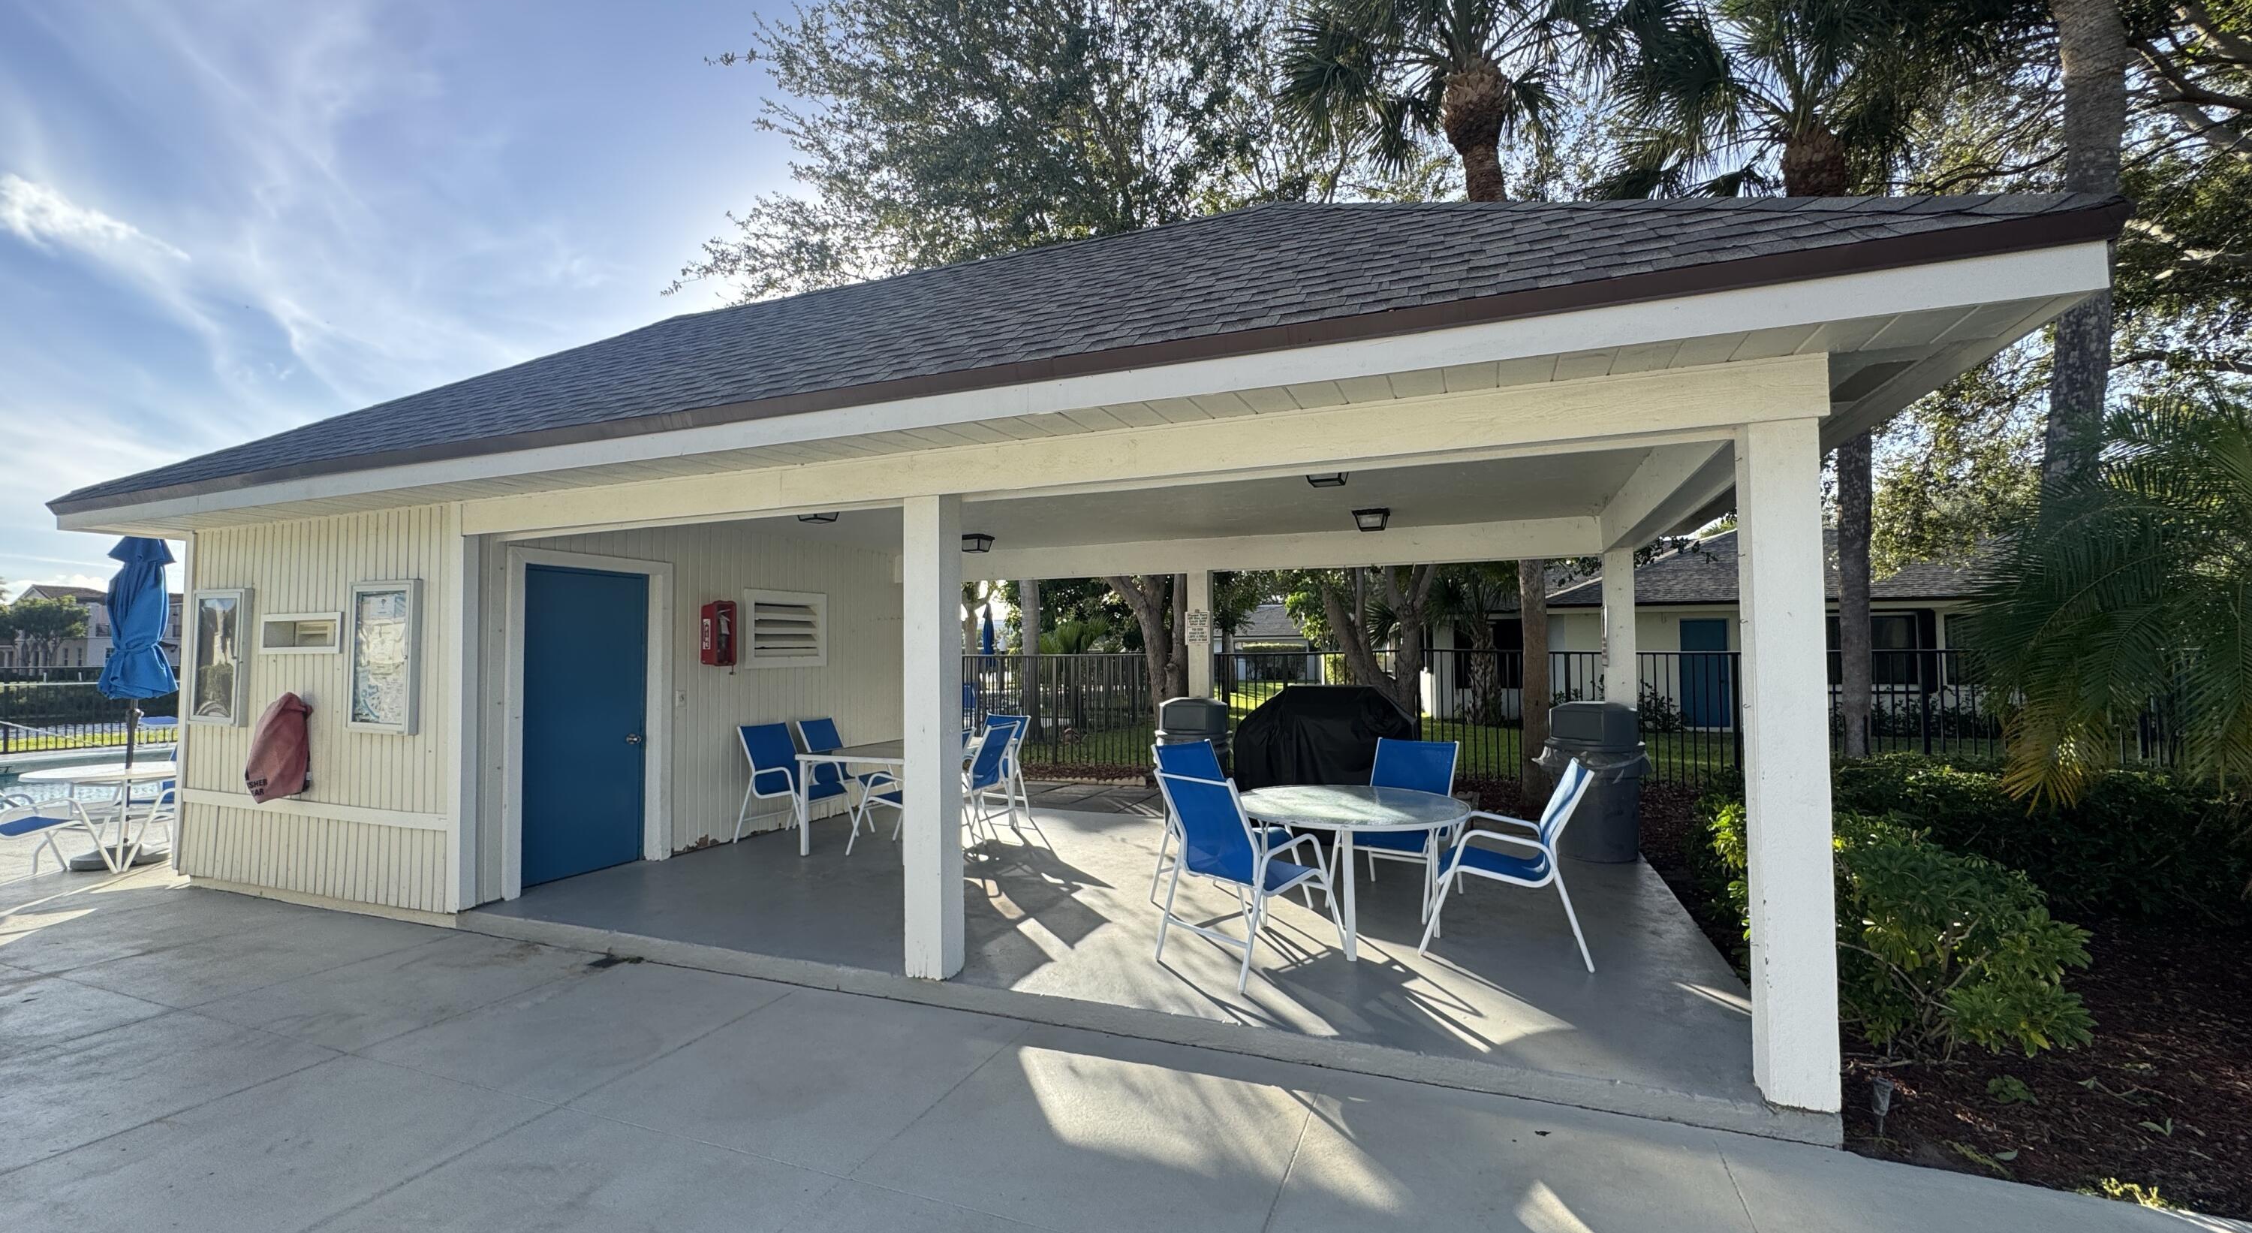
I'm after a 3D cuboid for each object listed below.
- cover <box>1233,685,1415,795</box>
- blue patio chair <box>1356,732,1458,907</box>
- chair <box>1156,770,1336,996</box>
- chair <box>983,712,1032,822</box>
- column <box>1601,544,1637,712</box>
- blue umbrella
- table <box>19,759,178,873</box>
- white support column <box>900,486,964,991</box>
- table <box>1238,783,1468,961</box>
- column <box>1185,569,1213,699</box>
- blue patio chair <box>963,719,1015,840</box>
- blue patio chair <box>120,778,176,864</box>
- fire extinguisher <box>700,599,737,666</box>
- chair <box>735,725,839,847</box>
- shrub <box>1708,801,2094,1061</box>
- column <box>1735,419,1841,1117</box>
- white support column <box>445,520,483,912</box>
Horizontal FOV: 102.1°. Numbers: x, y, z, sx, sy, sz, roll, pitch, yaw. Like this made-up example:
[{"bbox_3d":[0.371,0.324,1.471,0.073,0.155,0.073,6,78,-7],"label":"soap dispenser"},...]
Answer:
[{"bbox_3d":[1.569,1.143,7.163,1.330,1.180,0.660,-1,-3,22],"label":"cover"},{"bbox_3d":[1.570,1.194,5.274,0.570,0.890,0.760,-2,-2,36],"label":"blue patio chair"},{"bbox_3d":[0.582,1.174,4.326,0.730,0.900,0.570,2,-3,-40],"label":"chair"},{"bbox_3d":[-1.287,1.338,7.951,0.570,0.900,0.730,-2,-3,38],"label":"chair"},{"bbox_3d":[3.629,0.579,6.672,0.190,2.179,0.190,-1,-2,22],"label":"column"},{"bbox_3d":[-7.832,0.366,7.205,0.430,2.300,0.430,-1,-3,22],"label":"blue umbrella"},{"bbox_3d":[-7.617,1.524,6.962,1.090,0.710,1.090,-1,-2,22],"label":"table"},{"bbox_3d":[-0.879,0.536,4.216,0.190,2.179,0.190,-1,-2,22],"label":"white support column"},{"bbox_3d":[1.153,1.298,4.705,1.210,0.675,1.210,-1,-3,22],"label":"table"},{"bbox_3d":[0.663,0.688,8.092,0.187,2.180,0.187,-1,-3,22],"label":"column"},{"bbox_3d":[-1.285,1.285,7.228,0.760,0.890,0.570,-1,-2,21],"label":"blue patio chair"},{"bbox_3d":[-7.184,1.459,7.131,0.730,0.900,0.570,0,-2,-14],"label":"blue patio chair"},{"bbox_3d":[-3.127,0.135,7.019,0.150,0.485,0.225,-1,-3,22],"label":"fire extinguisher"},{"bbox_3d":[-2.557,1.292,7.092,0.760,0.890,0.570,-1,-2,24],"label":"chair"},{"bbox_3d":[3.084,1.235,3.713,1.150,0.850,1.050,-1,-2,22],"label":"shrub"},{"bbox_3d":[2.178,0.468,3.010,0.190,2.179,0.190,-1,-2,22],"label":"column"},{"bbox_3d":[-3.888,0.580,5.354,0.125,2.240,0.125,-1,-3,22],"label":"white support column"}]

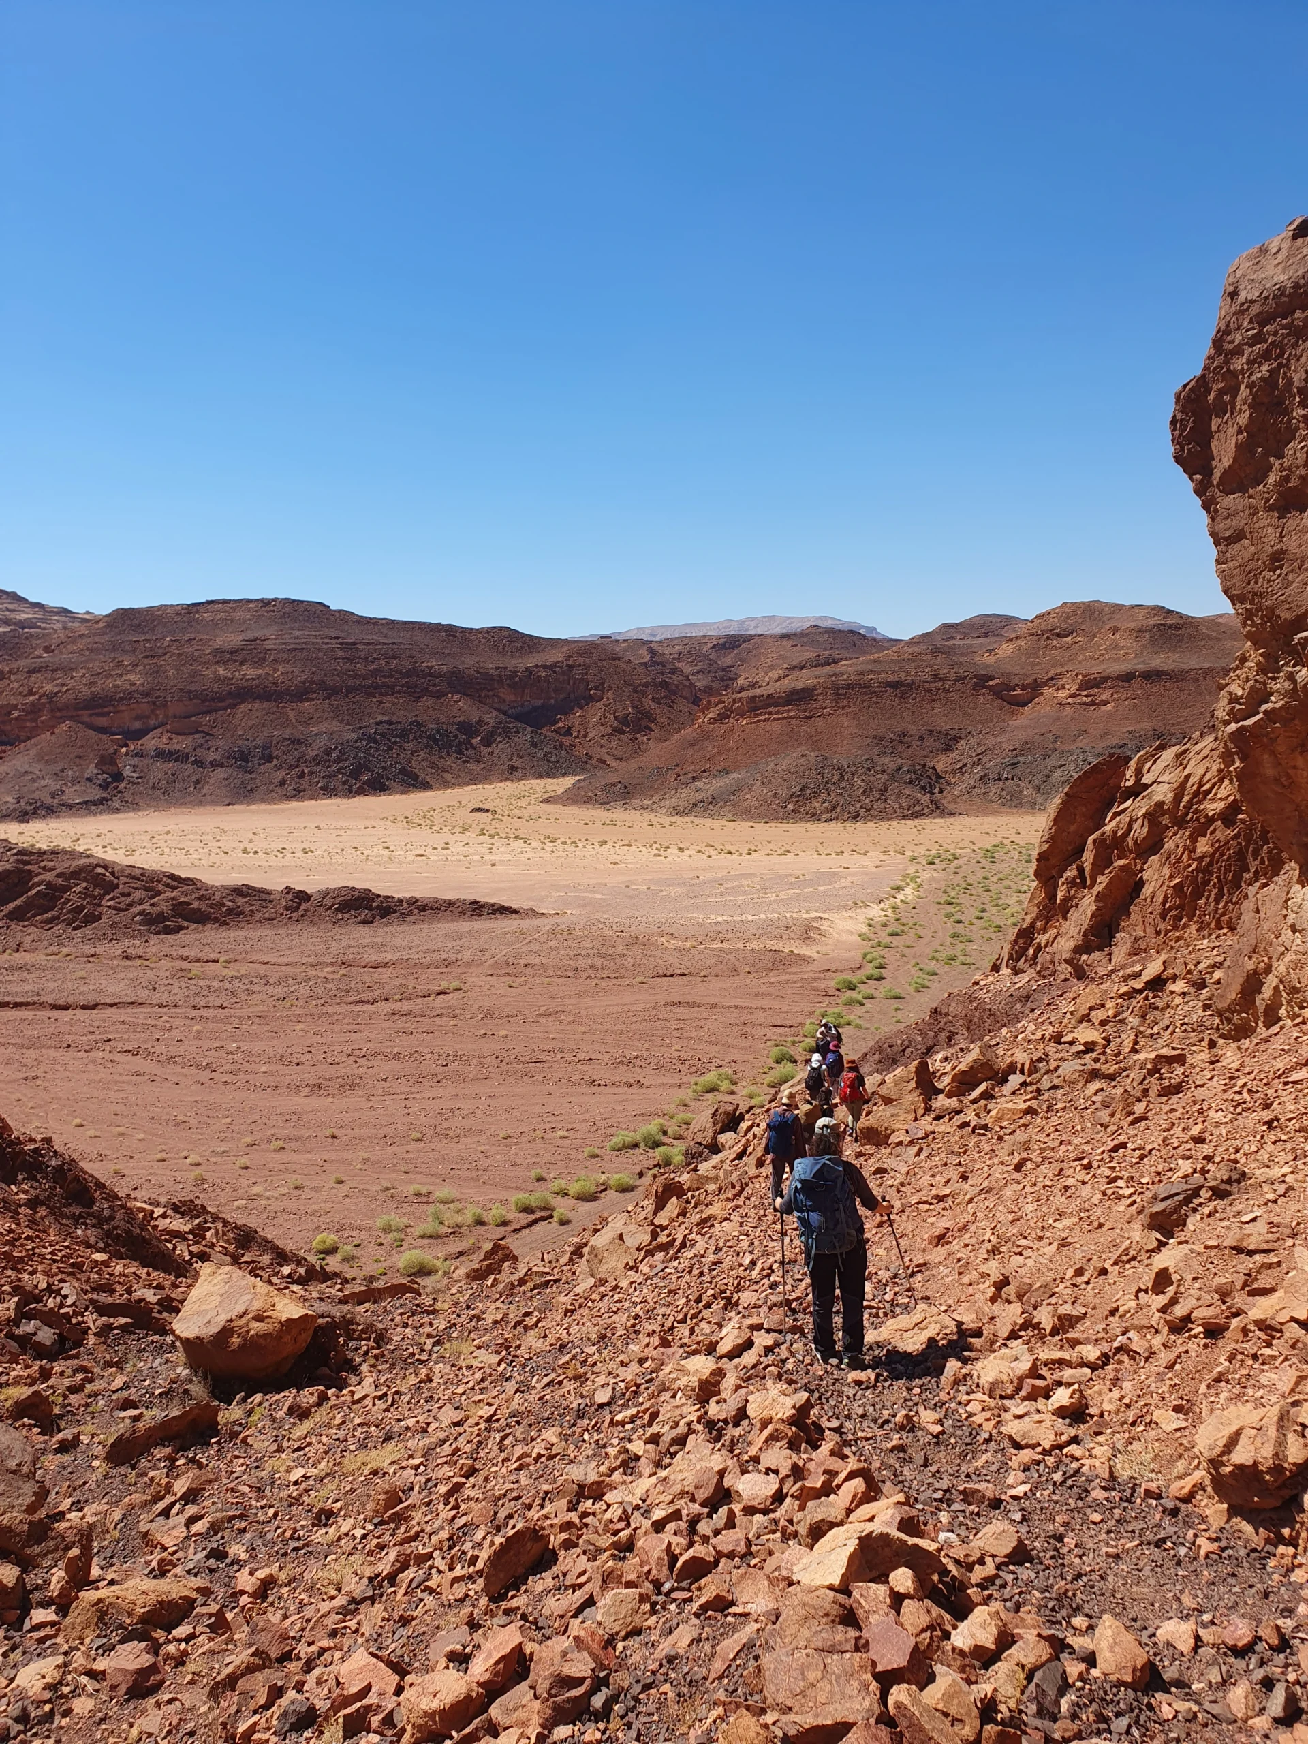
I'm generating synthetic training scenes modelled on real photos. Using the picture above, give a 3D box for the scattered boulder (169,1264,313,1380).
[{"bbox_3d":[-4.427,4.858,14.200,1.481,1.108,1.185,-3,6,-28],"label":"scattered boulder"}]

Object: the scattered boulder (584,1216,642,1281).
[{"bbox_3d":[-0.532,4.821,16.762,0.680,0.680,0.550,-1,5,-15],"label":"scattered boulder"}]

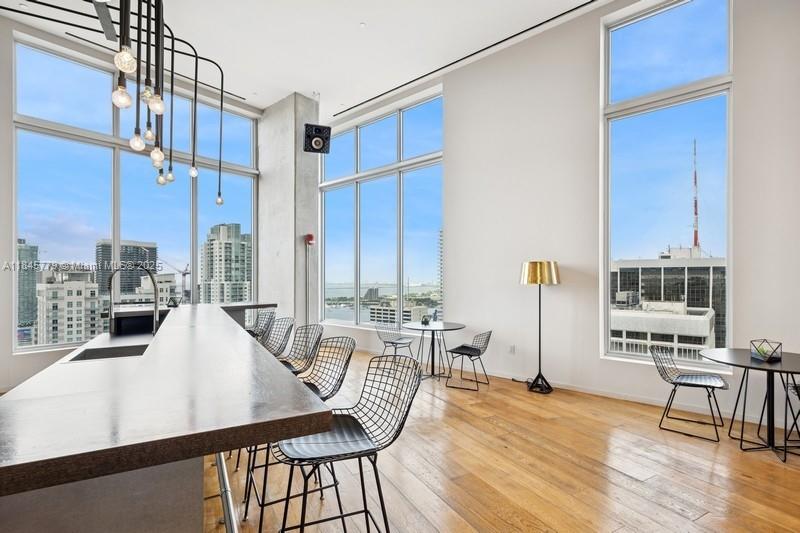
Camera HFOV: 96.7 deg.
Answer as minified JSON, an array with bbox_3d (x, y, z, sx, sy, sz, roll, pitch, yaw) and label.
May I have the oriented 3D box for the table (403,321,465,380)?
[{"bbox_3d":[0.489,1.246,5.201,0.910,0.720,0.910,0,-1,0],"label":"table"}]

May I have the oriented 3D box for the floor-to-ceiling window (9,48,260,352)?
[{"bbox_3d":[-3.925,-0.882,5.898,0.160,4.070,3.269,-1,-2,43],"label":"floor-to-ceiling window"}]

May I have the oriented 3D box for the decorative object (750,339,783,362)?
[{"bbox_3d":[3.234,0.746,3.140,0.190,0.140,0.190,1,-2,-45],"label":"decorative object"}]

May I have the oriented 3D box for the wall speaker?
[{"bbox_3d":[-1.421,-2.232,6.200,0.420,0.460,0.360,0,17,-16],"label":"wall speaker"}]

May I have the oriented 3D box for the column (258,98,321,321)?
[{"bbox_3d":[-2.148,-0.712,6.926,1.150,4.750,0.500,-1,-1,40],"label":"column"}]

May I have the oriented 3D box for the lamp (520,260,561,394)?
[{"bbox_3d":[1.800,0.758,4.537,0.490,1.650,0.490,0,-1,0],"label":"lamp"}]

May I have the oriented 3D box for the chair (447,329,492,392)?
[{"bbox_3d":[0.945,1.212,4.767,0.570,0.760,0.540,-1,-1,33],"label":"chair"}]

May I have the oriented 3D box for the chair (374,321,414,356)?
[{"bbox_3d":[-0.085,1.240,5.601,0.540,0.760,0.570,1,-1,-38],"label":"chair"}]

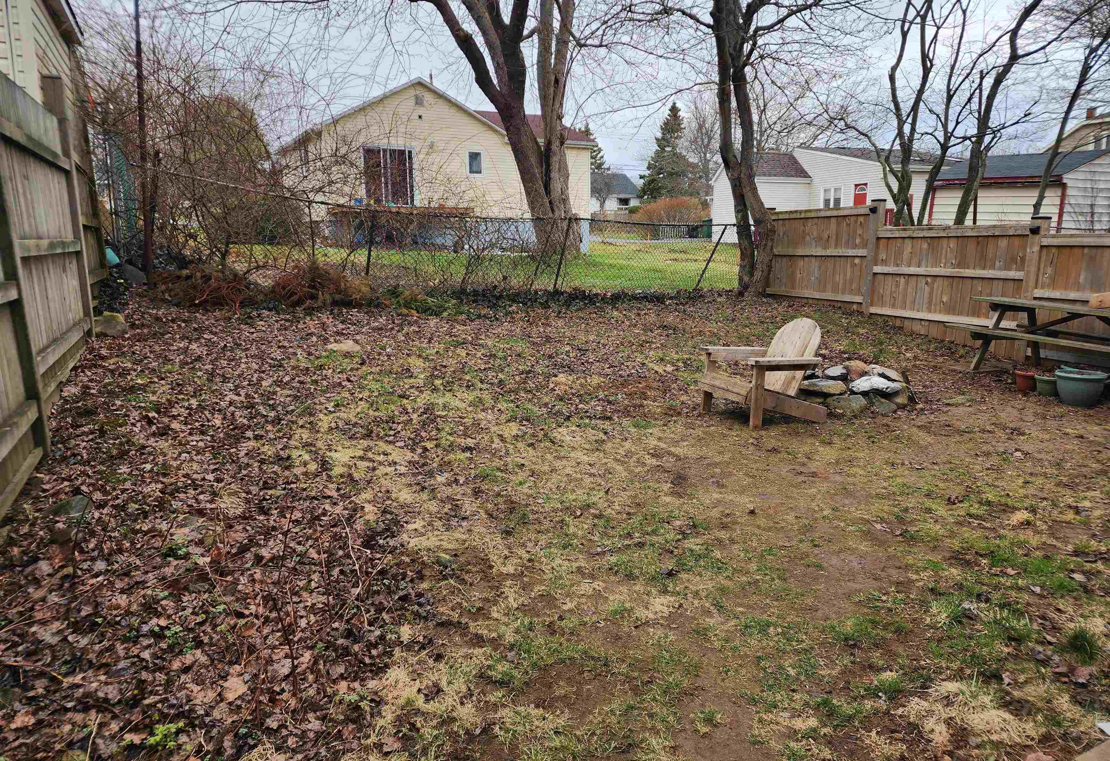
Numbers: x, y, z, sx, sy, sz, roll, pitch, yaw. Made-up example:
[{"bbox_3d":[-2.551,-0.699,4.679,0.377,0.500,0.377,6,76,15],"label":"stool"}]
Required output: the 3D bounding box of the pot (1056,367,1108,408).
[{"bbox_3d":[4.549,0.064,6.401,0.455,0.285,0.455,0,12,0],"label":"pot"}]

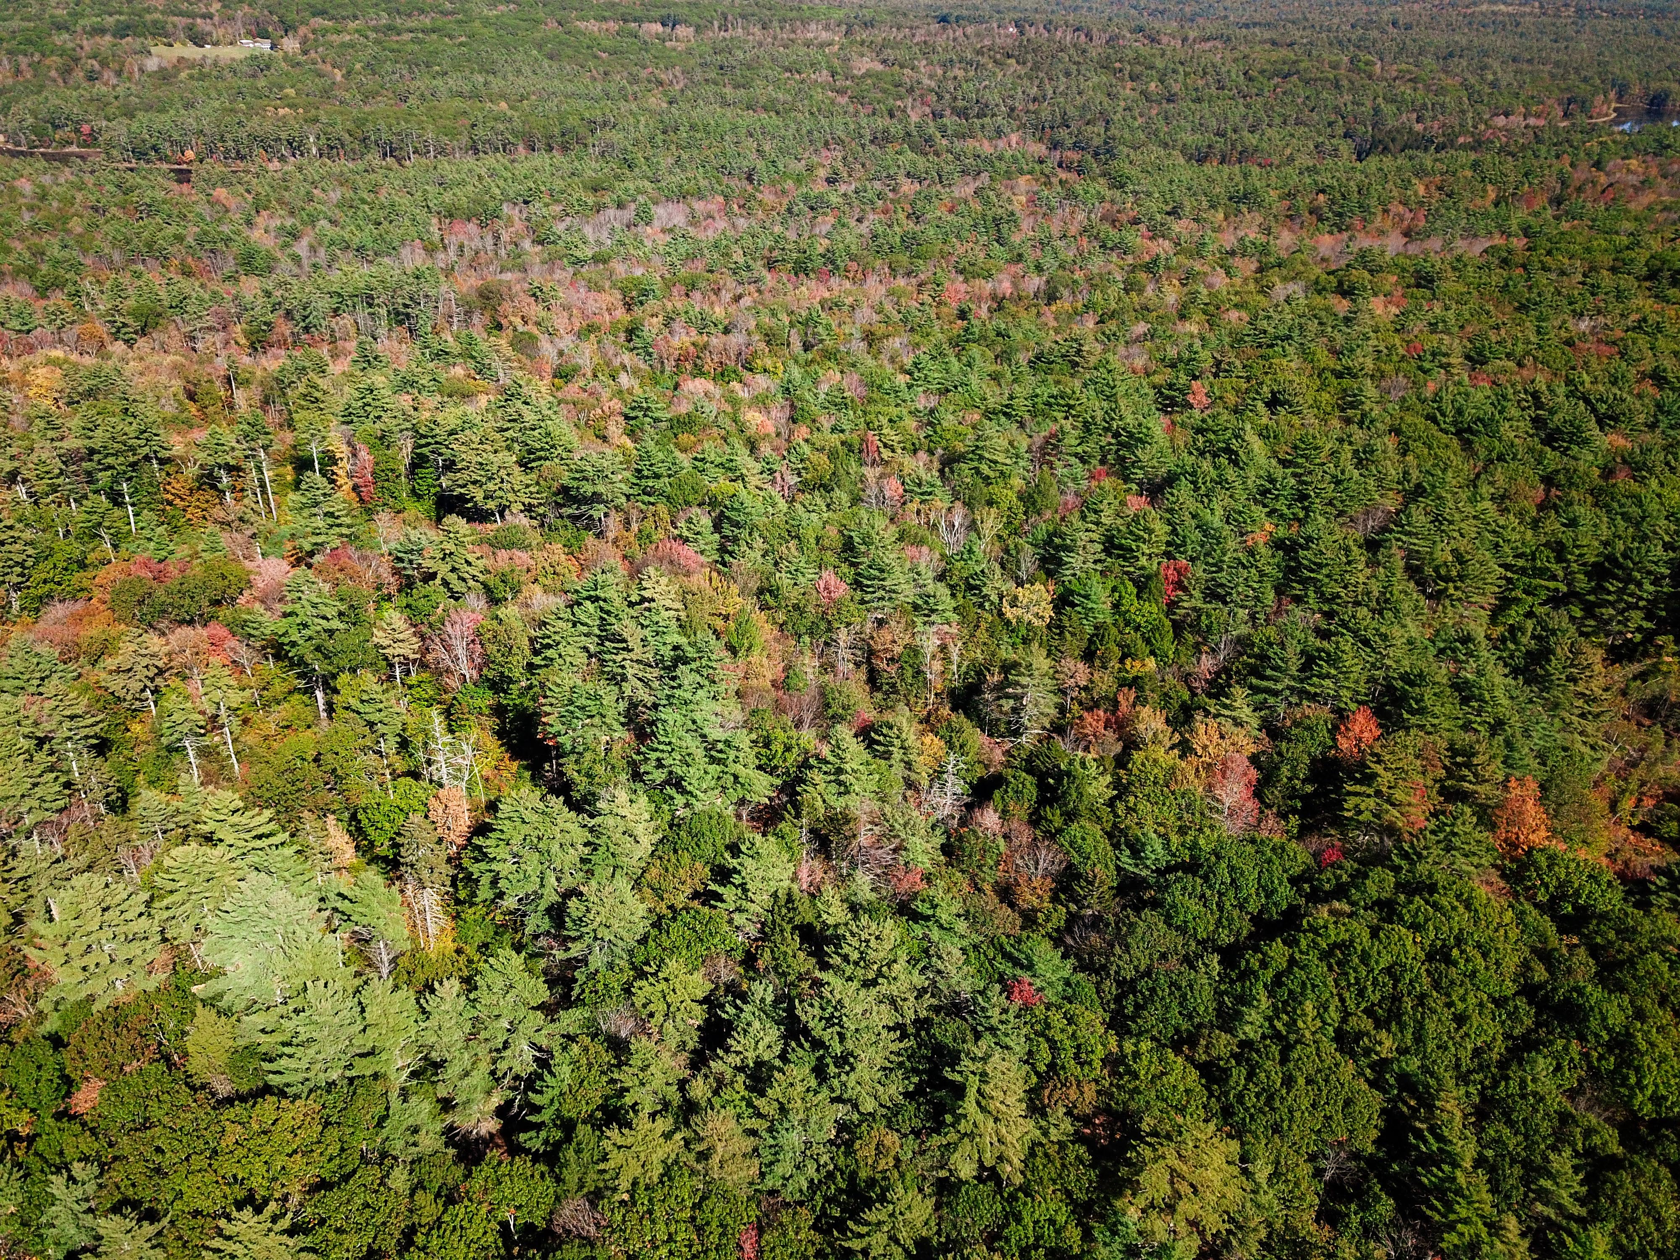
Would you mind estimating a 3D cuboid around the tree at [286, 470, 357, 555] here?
[{"bbox_3d":[-86.650,-16.160,211.410,11.630,22.000,11.630,0,28,0],"label":"tree"}]

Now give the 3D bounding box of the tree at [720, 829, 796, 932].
[{"bbox_3d":[-8.420,28.810,130.010,8.210,20.000,8.210,0,28,0],"label":"tree"}]

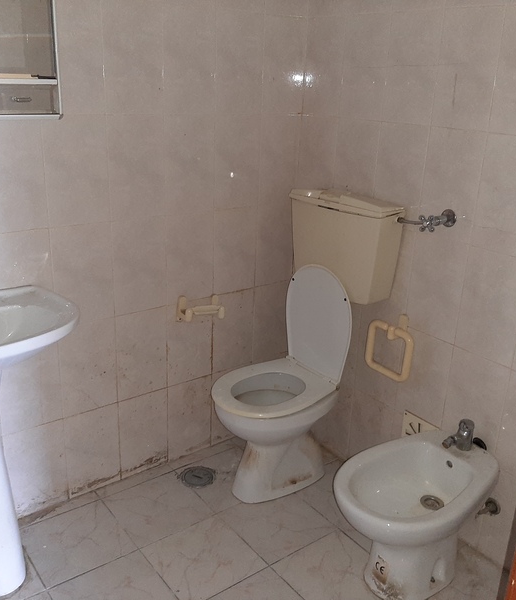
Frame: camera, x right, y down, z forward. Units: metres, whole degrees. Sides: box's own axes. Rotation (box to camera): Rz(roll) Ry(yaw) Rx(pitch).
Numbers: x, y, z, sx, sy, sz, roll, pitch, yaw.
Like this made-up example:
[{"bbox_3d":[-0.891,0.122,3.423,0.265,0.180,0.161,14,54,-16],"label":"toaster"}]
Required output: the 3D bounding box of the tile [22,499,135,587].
[{"bbox_3d":[-0.597,0.793,2.054,0.300,0.010,0.300,-12,24,-35],"label":"tile"}]

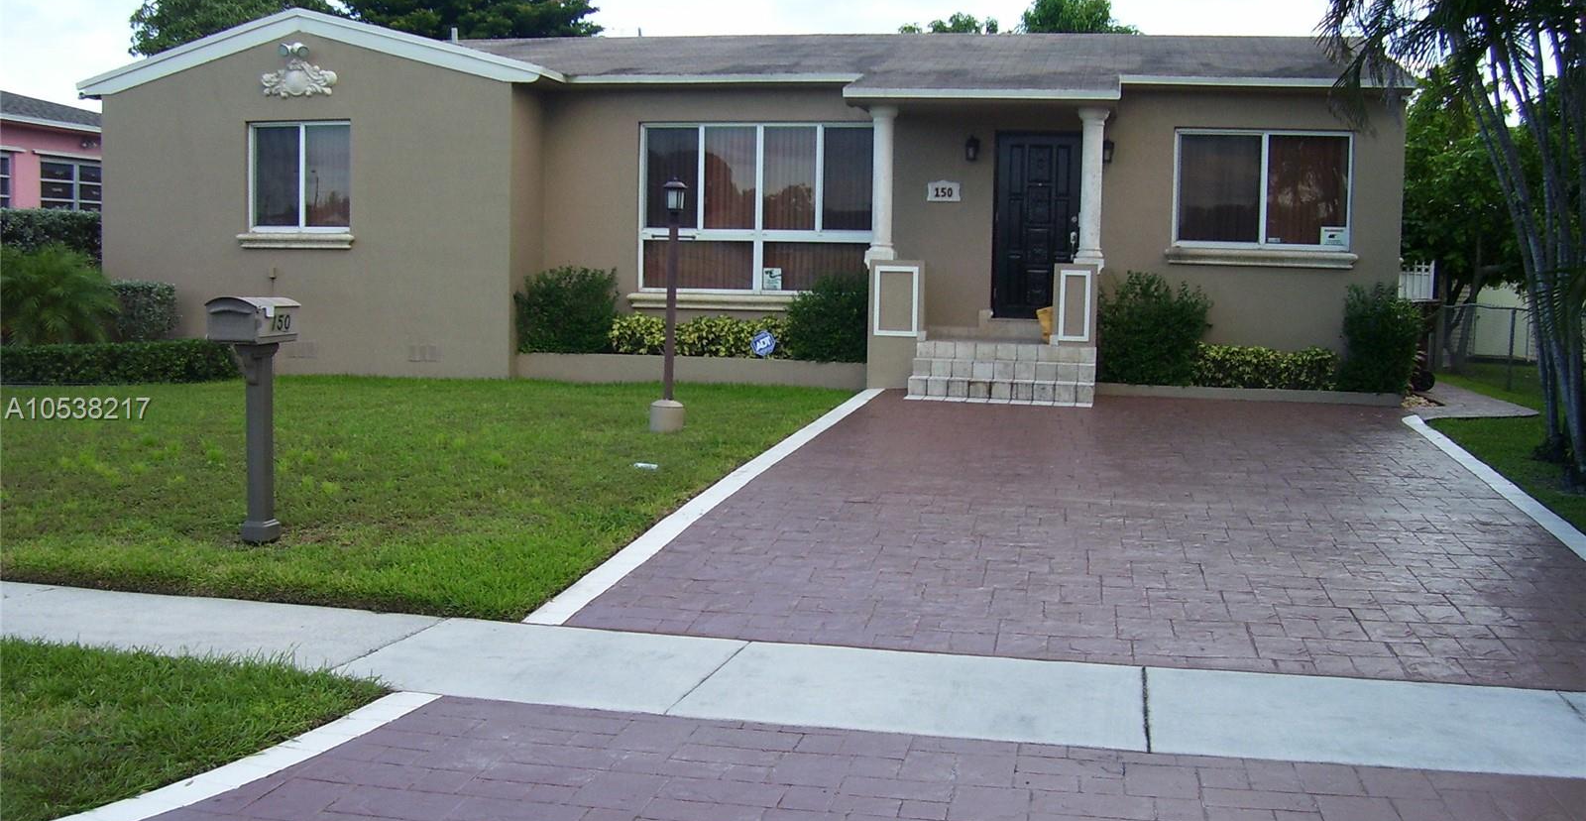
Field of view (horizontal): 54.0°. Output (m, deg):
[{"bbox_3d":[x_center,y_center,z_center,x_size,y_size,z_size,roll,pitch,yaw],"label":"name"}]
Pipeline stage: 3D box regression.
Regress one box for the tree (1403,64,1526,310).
[{"bbox_3d":[8.820,-2.618,20.486,3.200,4.150,3.200,2,7,11],"label":"tree"}]

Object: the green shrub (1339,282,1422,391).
[{"bbox_3d":[6.182,-0.789,16.517,0.950,1.270,0.920,2,7,11],"label":"green shrub"}]

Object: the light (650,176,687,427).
[{"bbox_3d":[-1.057,-0.923,13.439,0.310,2.170,0.310,1,7,0],"label":"light"}]

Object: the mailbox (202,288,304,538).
[{"bbox_3d":[-2.965,0.050,8.612,0.290,1.340,0.500,3,7,13],"label":"mailbox"}]

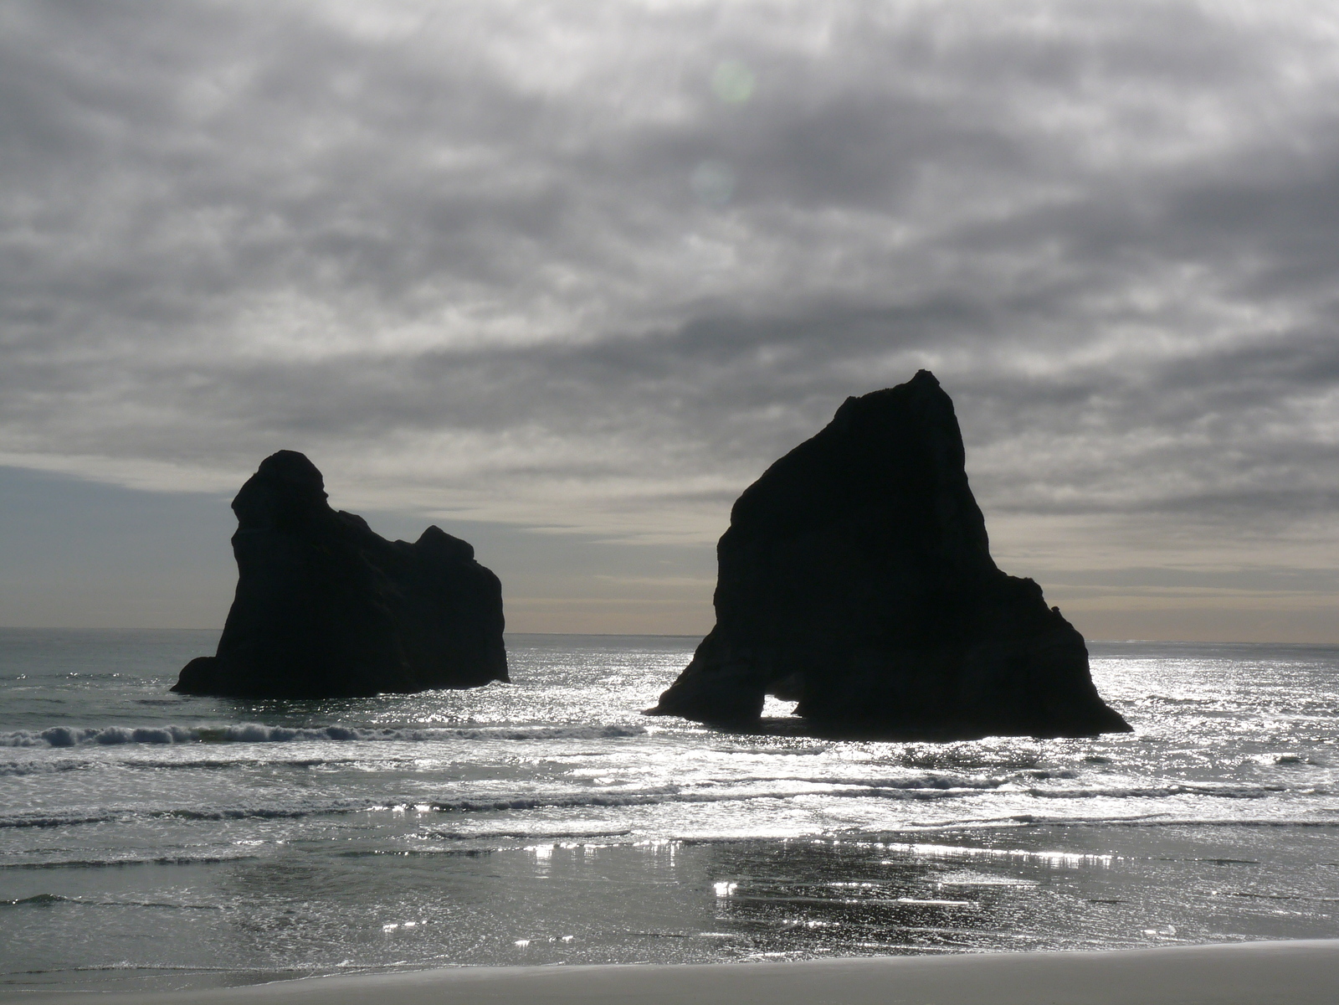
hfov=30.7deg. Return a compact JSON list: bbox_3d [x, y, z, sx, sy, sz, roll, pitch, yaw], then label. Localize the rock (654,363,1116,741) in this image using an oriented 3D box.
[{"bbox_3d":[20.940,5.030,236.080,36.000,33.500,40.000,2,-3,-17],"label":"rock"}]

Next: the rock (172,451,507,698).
[{"bbox_3d":[-46.920,10.220,347.920,37.000,33.500,50.000,0,-3,8],"label":"rock"}]

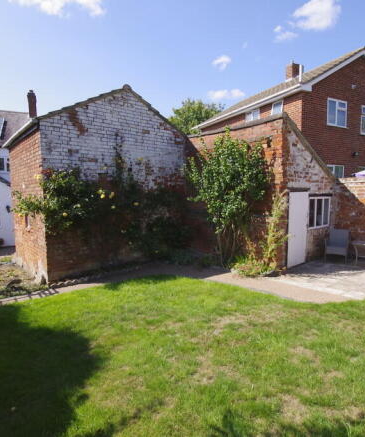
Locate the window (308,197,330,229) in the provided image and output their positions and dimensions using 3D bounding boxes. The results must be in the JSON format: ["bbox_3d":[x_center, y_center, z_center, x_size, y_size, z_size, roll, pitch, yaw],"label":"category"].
[{"bbox_3d":[3.593,-0.159,7.202,1.200,0.800,0.090,-4,6,-40],"label":"window"}]

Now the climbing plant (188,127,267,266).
[{"bbox_3d":[1.100,-0.513,6.671,0.900,3.400,2.200,-4,6,-40],"label":"climbing plant"}]

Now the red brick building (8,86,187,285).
[{"bbox_3d":[-2.715,-1.097,8.683,4.300,4.700,4.300,-4,6,-40],"label":"red brick building"}]

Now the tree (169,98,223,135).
[{"bbox_3d":[1.128,-4.942,22.398,6.000,9.490,6.000,0,5,0],"label":"tree"}]

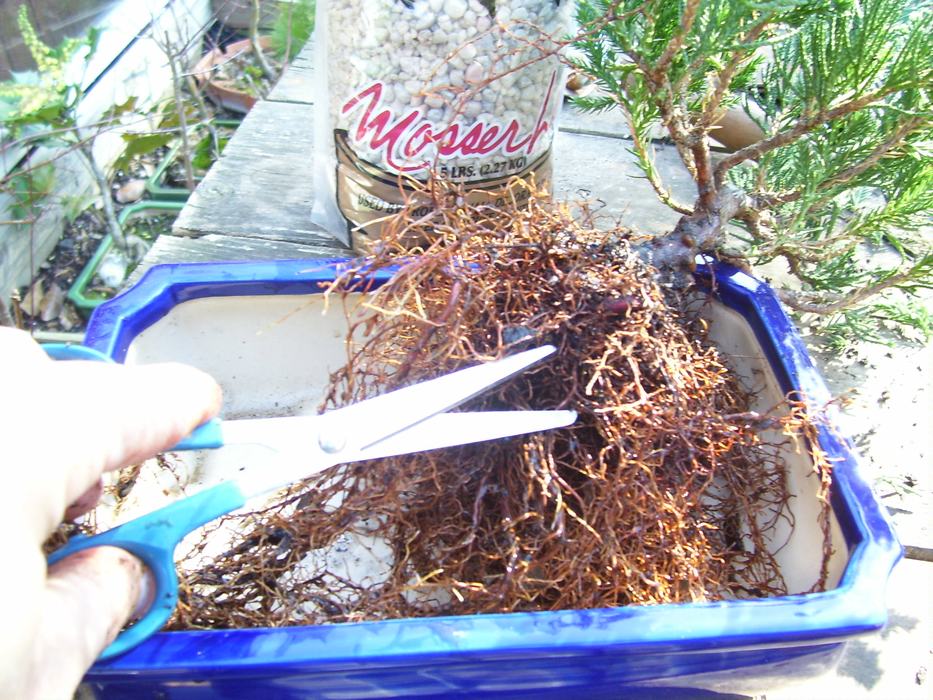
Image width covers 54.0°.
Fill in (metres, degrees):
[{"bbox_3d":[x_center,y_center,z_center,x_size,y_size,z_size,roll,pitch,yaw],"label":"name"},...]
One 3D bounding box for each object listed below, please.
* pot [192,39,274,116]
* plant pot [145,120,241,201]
[{"bbox_3d":[-0.286,-0.395,1.346,0.202,0.047,0.202,0,44,0],"label":"pot"},{"bbox_3d":[-0.275,-0.212,1.148,0.190,0.060,0.168,5,44,4],"label":"plant pot"}]

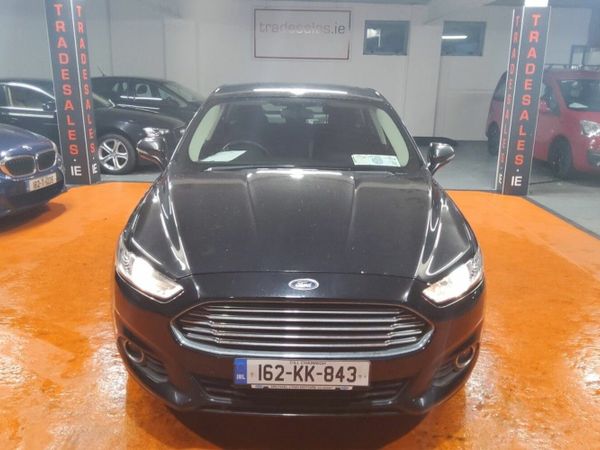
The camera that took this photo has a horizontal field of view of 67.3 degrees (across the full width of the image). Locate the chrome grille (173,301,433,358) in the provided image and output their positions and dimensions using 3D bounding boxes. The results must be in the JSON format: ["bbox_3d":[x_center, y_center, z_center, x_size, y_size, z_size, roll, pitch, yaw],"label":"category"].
[{"bbox_3d":[0.015,0.390,1.761,1.030,0.205,0.175,0,18,-1],"label":"chrome grille"}]

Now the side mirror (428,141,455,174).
[{"bbox_3d":[0.951,-0.447,3.030,0.195,0.195,0.150,0,18,-1],"label":"side mirror"}]

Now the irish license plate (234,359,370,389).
[{"bbox_3d":[0.010,0.568,1.733,0.520,0.113,0.020,0,18,-1],"label":"irish license plate"}]

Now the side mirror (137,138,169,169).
[{"bbox_3d":[-0.992,-0.487,3.030,0.210,0.195,0.150,0,18,-1],"label":"side mirror"}]

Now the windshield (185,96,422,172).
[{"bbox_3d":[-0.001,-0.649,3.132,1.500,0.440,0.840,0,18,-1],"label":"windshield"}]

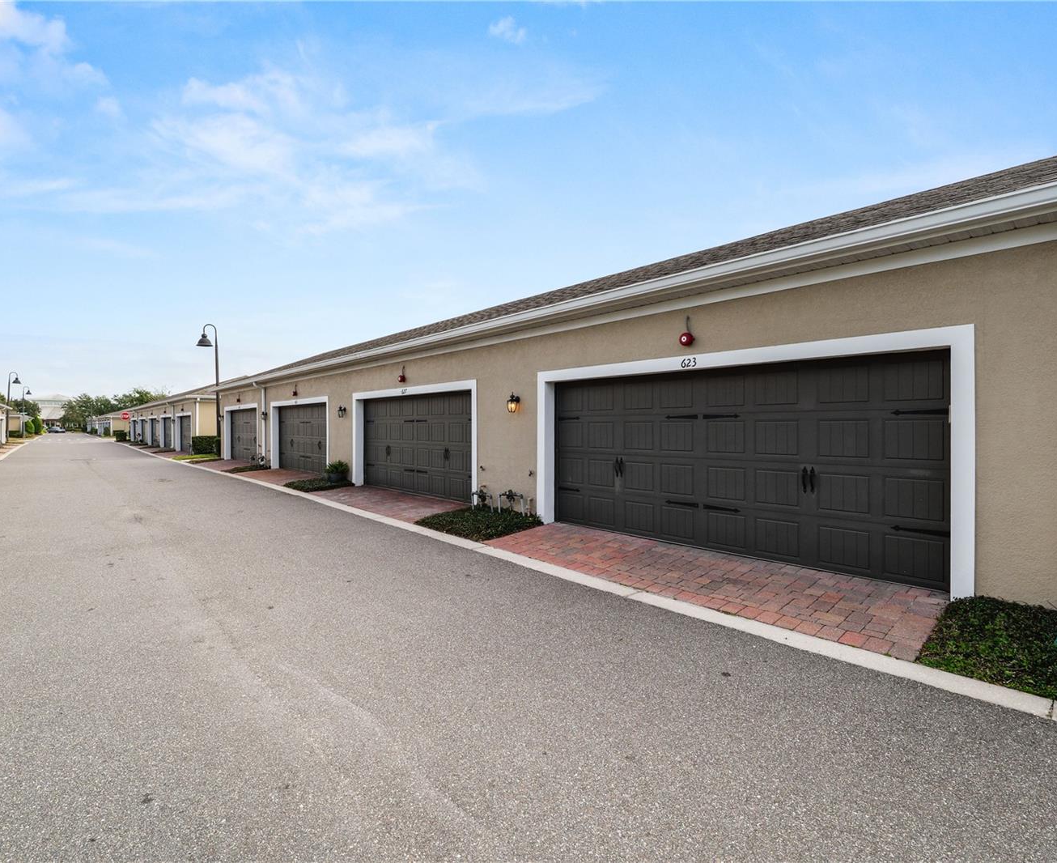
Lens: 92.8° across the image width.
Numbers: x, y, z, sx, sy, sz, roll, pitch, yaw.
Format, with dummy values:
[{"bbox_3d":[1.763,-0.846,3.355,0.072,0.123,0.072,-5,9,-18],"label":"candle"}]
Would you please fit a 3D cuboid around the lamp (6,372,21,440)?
[{"bbox_3d":[-47.584,-2.233,46.553,0.980,6.400,0.680,0,1,-43],"label":"lamp"}]

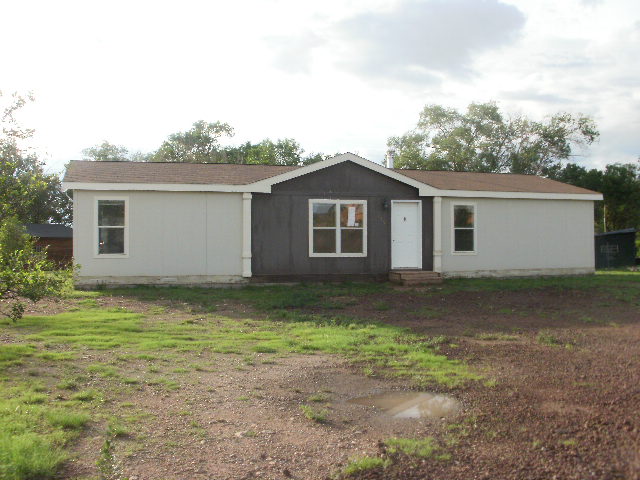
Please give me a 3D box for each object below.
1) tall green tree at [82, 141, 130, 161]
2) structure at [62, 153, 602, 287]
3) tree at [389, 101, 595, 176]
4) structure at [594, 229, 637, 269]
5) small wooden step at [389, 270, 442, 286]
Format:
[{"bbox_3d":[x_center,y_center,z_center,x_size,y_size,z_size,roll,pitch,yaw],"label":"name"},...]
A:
[{"bbox_3d":[-17.984,-3.107,56.045,5.800,9.900,5.800,0,-1,-6],"label":"tall green tree"},{"bbox_3d":[0.366,-0.631,24.115,17.600,4.000,7.500,0,-1,-17],"label":"structure"},{"bbox_3d":[11.639,-3.786,45.049,14.300,10.800,11.500,0,-1,15],"label":"tree"},{"bbox_3d":[13.950,0.430,32.000,2.500,2.000,2.400,0,-1,-12],"label":"structure"},{"bbox_3d":[2.959,1.184,20.556,1.320,0.410,1.100,0,-1,-17],"label":"small wooden step"}]

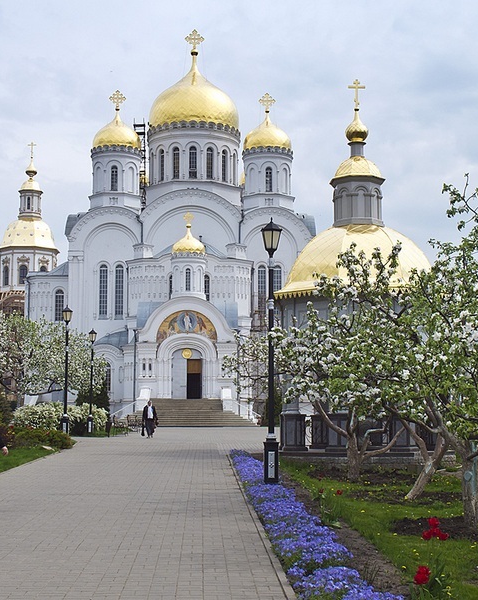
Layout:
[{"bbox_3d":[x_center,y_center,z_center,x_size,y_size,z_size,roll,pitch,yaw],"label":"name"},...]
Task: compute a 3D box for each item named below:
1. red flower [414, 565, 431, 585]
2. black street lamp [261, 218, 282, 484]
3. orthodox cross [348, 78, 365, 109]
[{"bbox_3d":[1.226,1.834,6.950,0.115,0.125,0.110,1,-5,-2],"label":"red flower"},{"bbox_3d":[0.549,0.863,17.186,0.340,4.400,0.340,1,-5,-2],"label":"black street lamp"},{"bbox_3d":[3.194,-5.599,28.200,0.460,0.810,0.060,1,-5,-2],"label":"orthodox cross"}]

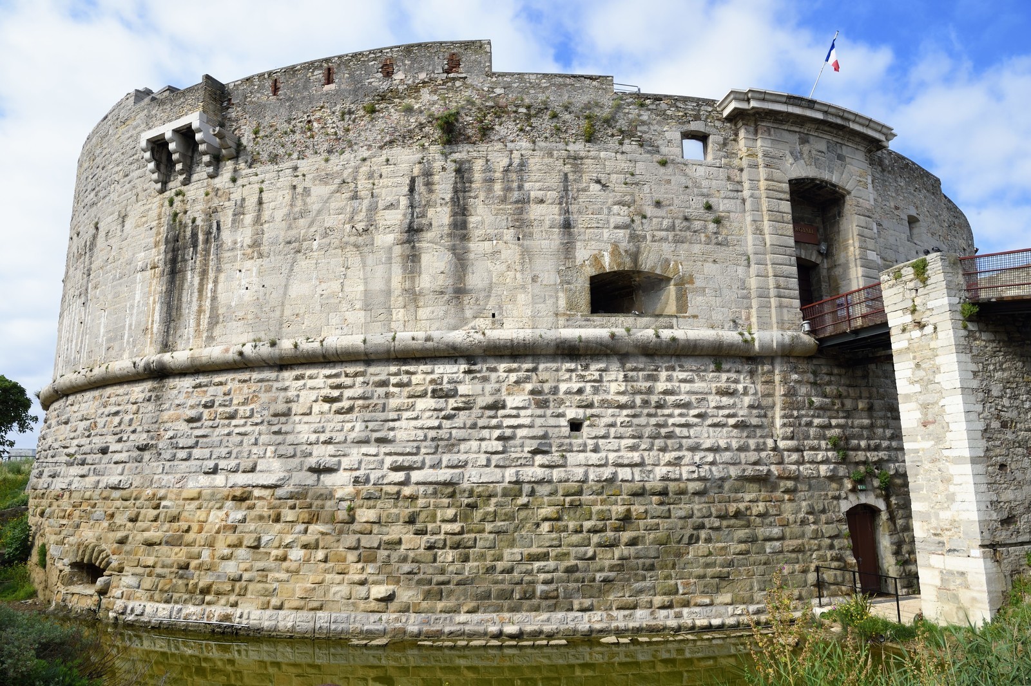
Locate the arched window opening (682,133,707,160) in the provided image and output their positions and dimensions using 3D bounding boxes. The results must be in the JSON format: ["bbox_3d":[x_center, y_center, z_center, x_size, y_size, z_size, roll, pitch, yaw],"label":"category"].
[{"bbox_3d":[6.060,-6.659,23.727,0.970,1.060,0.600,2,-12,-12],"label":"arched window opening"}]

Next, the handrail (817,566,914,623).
[{"bbox_3d":[9.139,6.537,17.986,0.648,1.082,2.584,4,-12,-21],"label":"handrail"}]

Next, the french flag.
[{"bbox_3d":[11.082,-9.986,24.072,0.220,1.200,0.570,4,-12,-22],"label":"french flag"}]

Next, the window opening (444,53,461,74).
[{"bbox_3d":[-2.170,-9.710,24.023,0.580,0.840,0.300,-2,-12,5],"label":"window opening"}]

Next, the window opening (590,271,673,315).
[{"bbox_3d":[3.986,-1.619,24.123,2.950,1.600,1.000,1,-11,-7],"label":"window opening"}]

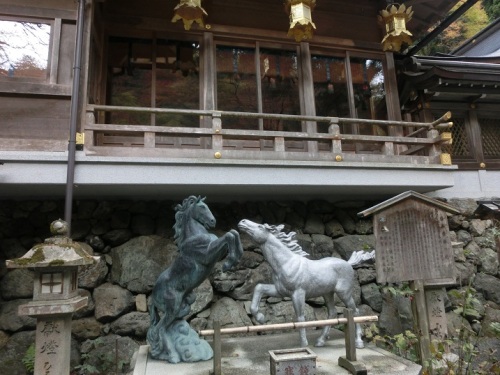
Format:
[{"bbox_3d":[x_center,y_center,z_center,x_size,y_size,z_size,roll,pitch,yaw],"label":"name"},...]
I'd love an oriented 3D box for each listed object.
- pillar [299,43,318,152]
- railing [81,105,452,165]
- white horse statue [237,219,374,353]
[{"bbox_3d":[1.111,-1.652,6.681,0.180,2.387,0.180,0,-11,-13],"label":"pillar"},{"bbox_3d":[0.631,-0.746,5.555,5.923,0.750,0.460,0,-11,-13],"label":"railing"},{"bbox_3d":[0.831,1.227,4.528,1.921,1.661,0.400,0,-11,-13],"label":"white horse statue"}]

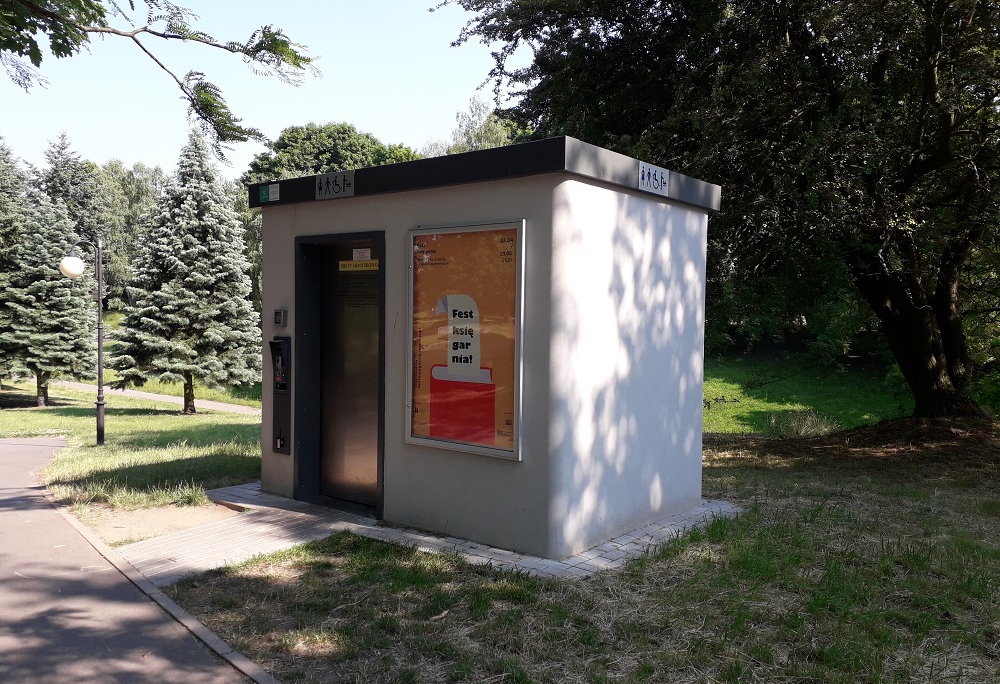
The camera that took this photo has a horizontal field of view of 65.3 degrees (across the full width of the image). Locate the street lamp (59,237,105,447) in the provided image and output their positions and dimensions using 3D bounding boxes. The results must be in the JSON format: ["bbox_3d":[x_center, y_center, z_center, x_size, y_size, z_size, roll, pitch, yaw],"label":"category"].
[{"bbox_3d":[-7.758,0.012,14.507,0.764,3.882,0.395,0,2,-24],"label":"street lamp"}]

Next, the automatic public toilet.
[{"bbox_3d":[-0.165,-0.004,6.515,3.180,2.575,2.282,2,3,38],"label":"automatic public toilet"}]

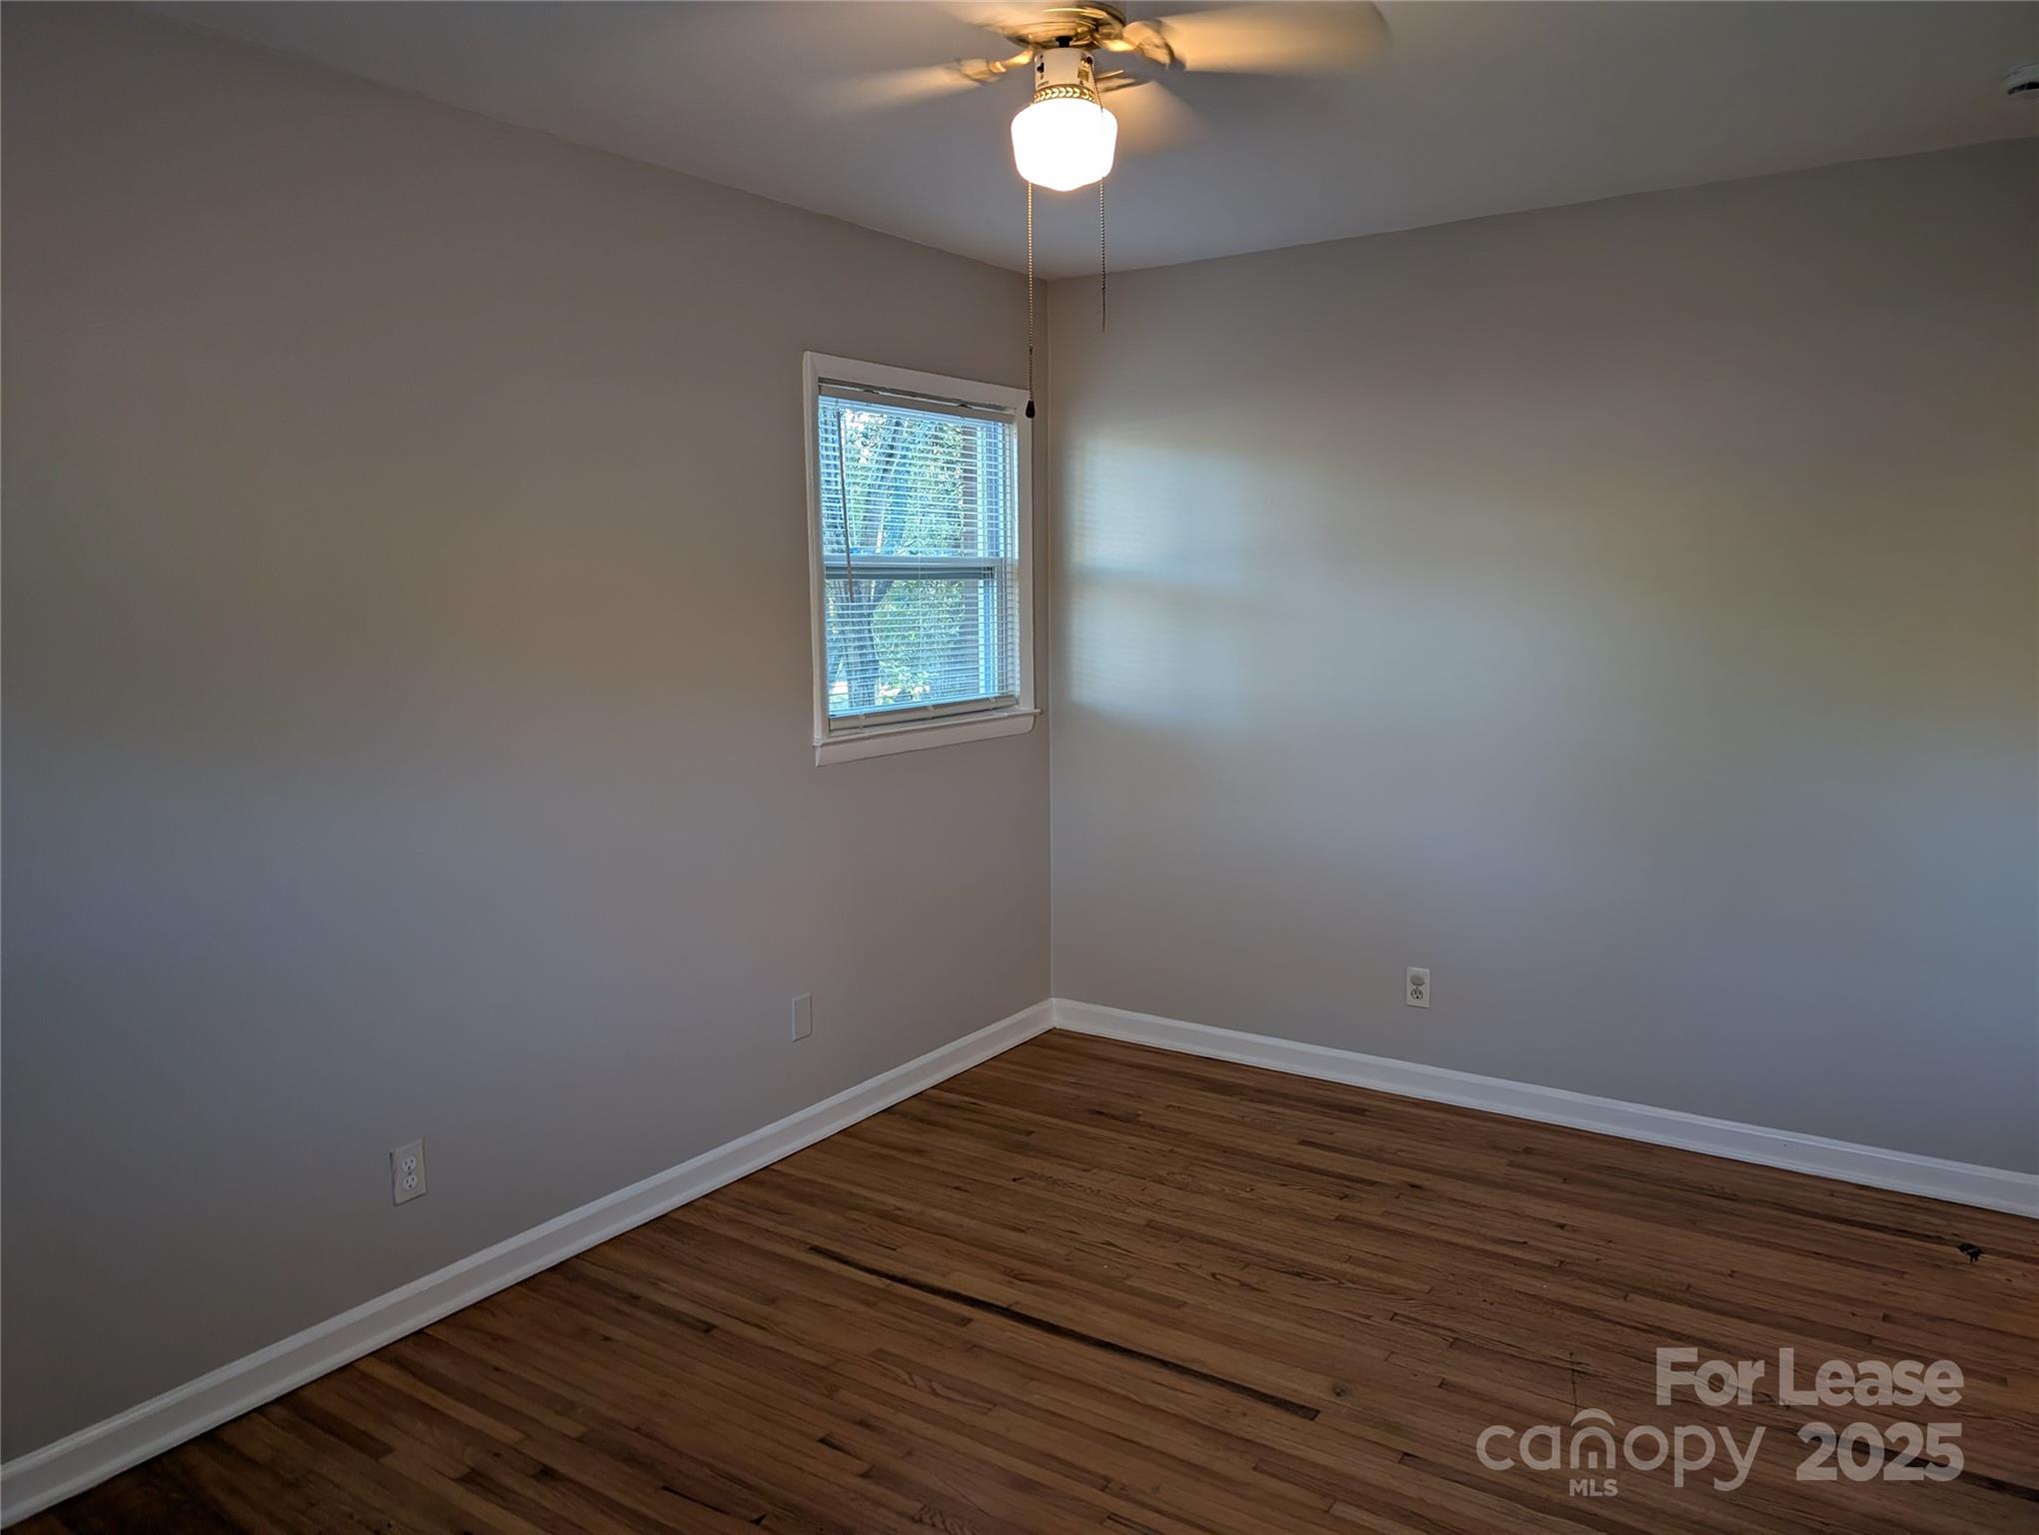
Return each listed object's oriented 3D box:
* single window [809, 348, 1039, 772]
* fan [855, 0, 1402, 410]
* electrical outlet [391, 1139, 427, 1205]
[{"bbox_3d":[-0.276,-0.593,4.128,0.100,1.080,1.040,4,9,34],"label":"single window"},{"bbox_3d":[0.065,-0.878,2.095,1.030,0.701,1.030,-1,7,0],"label":"fan"},{"bbox_3d":[-1.223,0.818,2.848,0.010,0.115,0.071,4,9,34],"label":"electrical outlet"}]

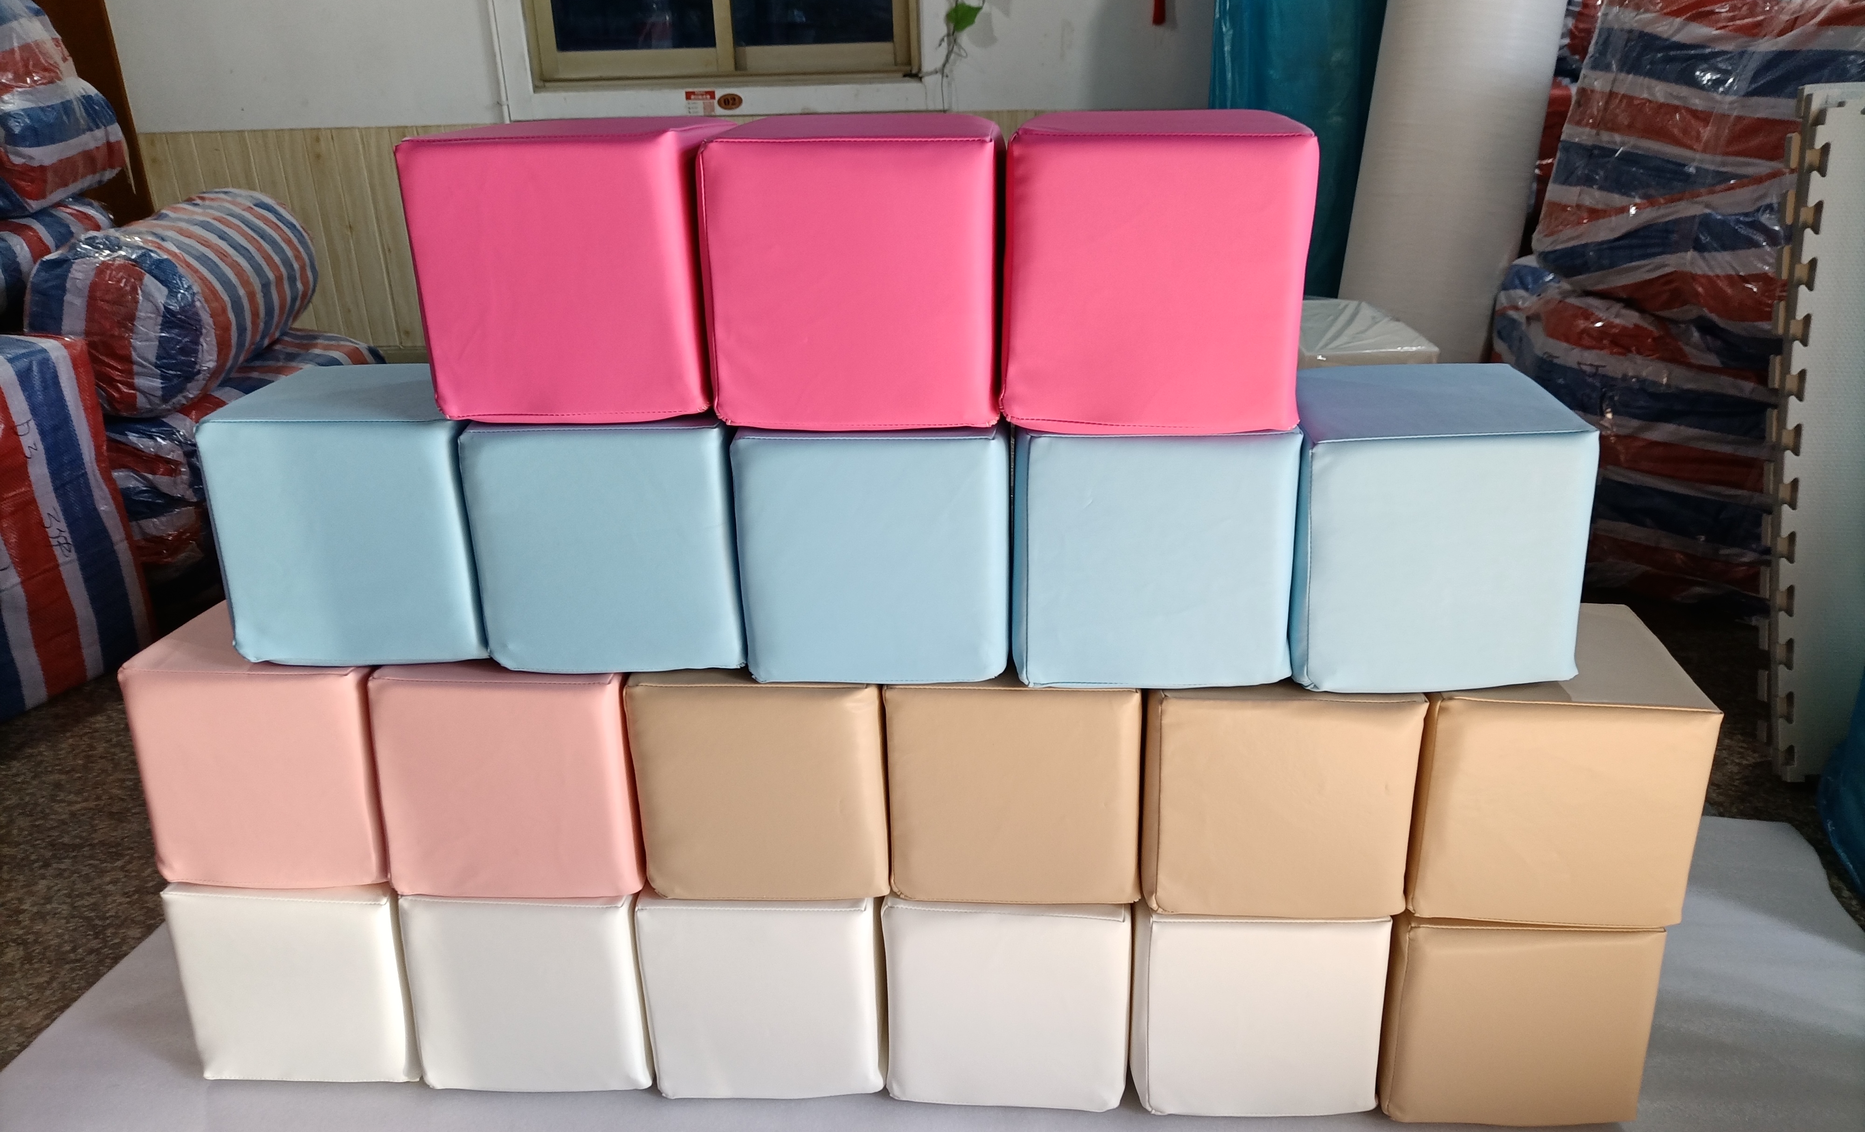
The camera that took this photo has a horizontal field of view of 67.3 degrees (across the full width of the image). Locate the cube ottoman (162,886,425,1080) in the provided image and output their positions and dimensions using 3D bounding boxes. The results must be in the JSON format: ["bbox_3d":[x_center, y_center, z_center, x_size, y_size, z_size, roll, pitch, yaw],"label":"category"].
[{"bbox_3d":[-0.689,0.414,1.641,0.253,0.251,0.253,0,23,3],"label":"cube ottoman"}]

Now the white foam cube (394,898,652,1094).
[{"bbox_3d":[-0.445,0.435,1.681,0.264,0.263,0.261,0,21,3],"label":"white foam cube"}]

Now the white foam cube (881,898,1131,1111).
[{"bbox_3d":[0.084,0.420,1.592,0.253,0.251,0.253,0,23,3],"label":"white foam cube"}]

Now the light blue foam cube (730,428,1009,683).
[{"bbox_3d":[-0.050,-0.053,1.428,0.253,0.251,0.253,0,23,2],"label":"light blue foam cube"}]

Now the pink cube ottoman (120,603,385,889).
[{"bbox_3d":[-0.711,0.184,1.612,0.264,0.263,0.261,0,21,3],"label":"pink cube ottoman"}]

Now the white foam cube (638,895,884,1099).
[{"bbox_3d":[-0.177,0.418,1.609,0.253,0.251,0.253,0,23,2],"label":"white foam cube"}]

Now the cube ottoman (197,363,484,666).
[{"bbox_3d":[-0.588,-0.065,1.521,0.264,0.263,0.261,0,21,1],"label":"cube ottoman"}]

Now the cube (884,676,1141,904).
[{"bbox_3d":[0.086,0.183,1.509,0.253,0.251,0.253,0,23,2],"label":"cube"}]

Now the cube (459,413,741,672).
[{"bbox_3d":[-0.316,-0.058,1.492,0.264,0.263,0.261,0,21,3],"label":"cube"}]

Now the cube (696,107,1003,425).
[{"bbox_3d":[-0.062,-0.293,1.354,0.253,0.251,0.253,0,23,3],"label":"cube"}]

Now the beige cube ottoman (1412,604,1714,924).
[{"bbox_3d":[0.640,0.203,1.514,0.264,0.263,0.261,1,21,6],"label":"beige cube ottoman"}]

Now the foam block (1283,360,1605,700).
[{"bbox_3d":[0.490,-0.048,1.438,0.264,0.263,0.261,0,21,1],"label":"foam block"}]

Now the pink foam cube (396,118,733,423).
[{"bbox_3d":[-0.335,-0.304,1.398,0.264,0.263,0.261,0,21,2],"label":"pink foam cube"}]

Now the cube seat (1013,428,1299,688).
[{"bbox_3d":[0.215,-0.051,1.413,0.253,0.251,0.253,-1,23,1],"label":"cube seat"}]

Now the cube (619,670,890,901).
[{"bbox_3d":[-0.167,0.181,1.524,0.253,0.251,0.253,0,23,2],"label":"cube"}]

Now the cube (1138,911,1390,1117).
[{"bbox_3d":[0.351,0.422,1.576,0.253,0.251,0.253,-1,23,1],"label":"cube"}]

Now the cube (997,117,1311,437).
[{"bbox_3d":[0.210,-0.293,1.351,0.264,0.263,0.261,1,21,6],"label":"cube"}]

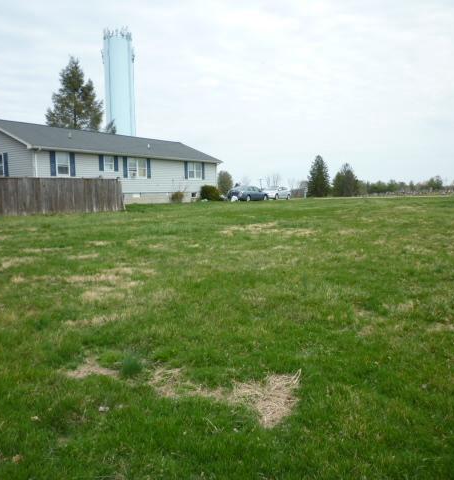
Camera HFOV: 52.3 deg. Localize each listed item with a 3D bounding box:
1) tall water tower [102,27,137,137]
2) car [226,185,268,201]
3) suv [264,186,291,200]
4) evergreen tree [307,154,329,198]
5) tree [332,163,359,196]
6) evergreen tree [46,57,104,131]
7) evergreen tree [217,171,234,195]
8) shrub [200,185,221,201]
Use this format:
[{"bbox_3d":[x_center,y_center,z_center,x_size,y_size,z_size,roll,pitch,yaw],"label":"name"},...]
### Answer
[{"bbox_3d":[-32.721,-38.621,142.665,9.600,50.565,9.600,-1,6,0],"label":"tall water tower"},{"bbox_3d":[2.234,-4.745,47.500,1.830,1.450,4.750,4,8,39],"label":"car"},{"bbox_3d":[6.394,-5.993,59.200,1.850,1.680,4.600,4,8,41],"label":"suv"},{"bbox_3d":[15.423,-10.676,78.000,3.600,7.020,3.600,-1,6,0],"label":"evergreen tree"},{"bbox_3d":[20.423,-10.288,80.000,4.400,5.850,4.400,-1,6,0],"label":"tree"},{"bbox_3d":[-17.165,-12.557,52.858,6.700,16.268,6.700,-1,6,0],"label":"evergreen tree"},{"bbox_3d":[-0.142,-5.881,50.000,1.650,3.137,1.650,-1,6,0],"label":"evergreen tree"},{"bbox_3d":[-1.383,-4.105,40.600,1.800,1.370,1.800,-1,6,0],"label":"shrub"}]

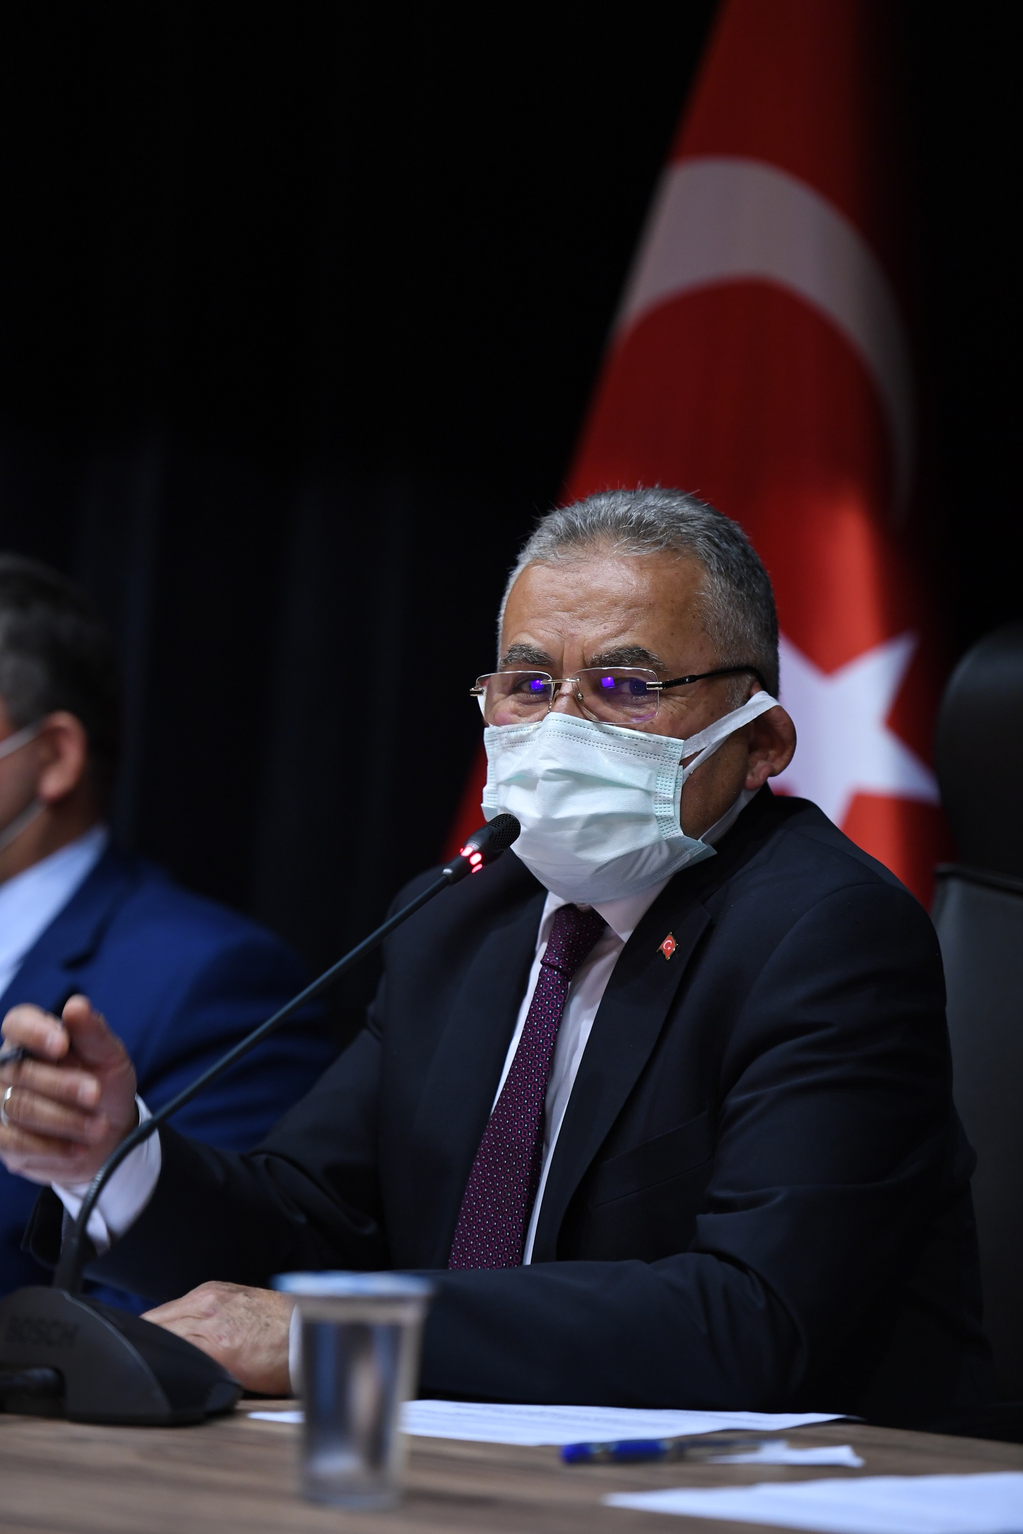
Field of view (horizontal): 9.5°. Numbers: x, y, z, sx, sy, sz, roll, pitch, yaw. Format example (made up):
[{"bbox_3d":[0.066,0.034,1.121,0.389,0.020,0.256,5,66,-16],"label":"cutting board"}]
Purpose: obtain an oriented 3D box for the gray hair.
[{"bbox_3d":[0.078,-0.095,3.710,0.165,0.155,0.190,1,6,31],"label":"gray hair"}]

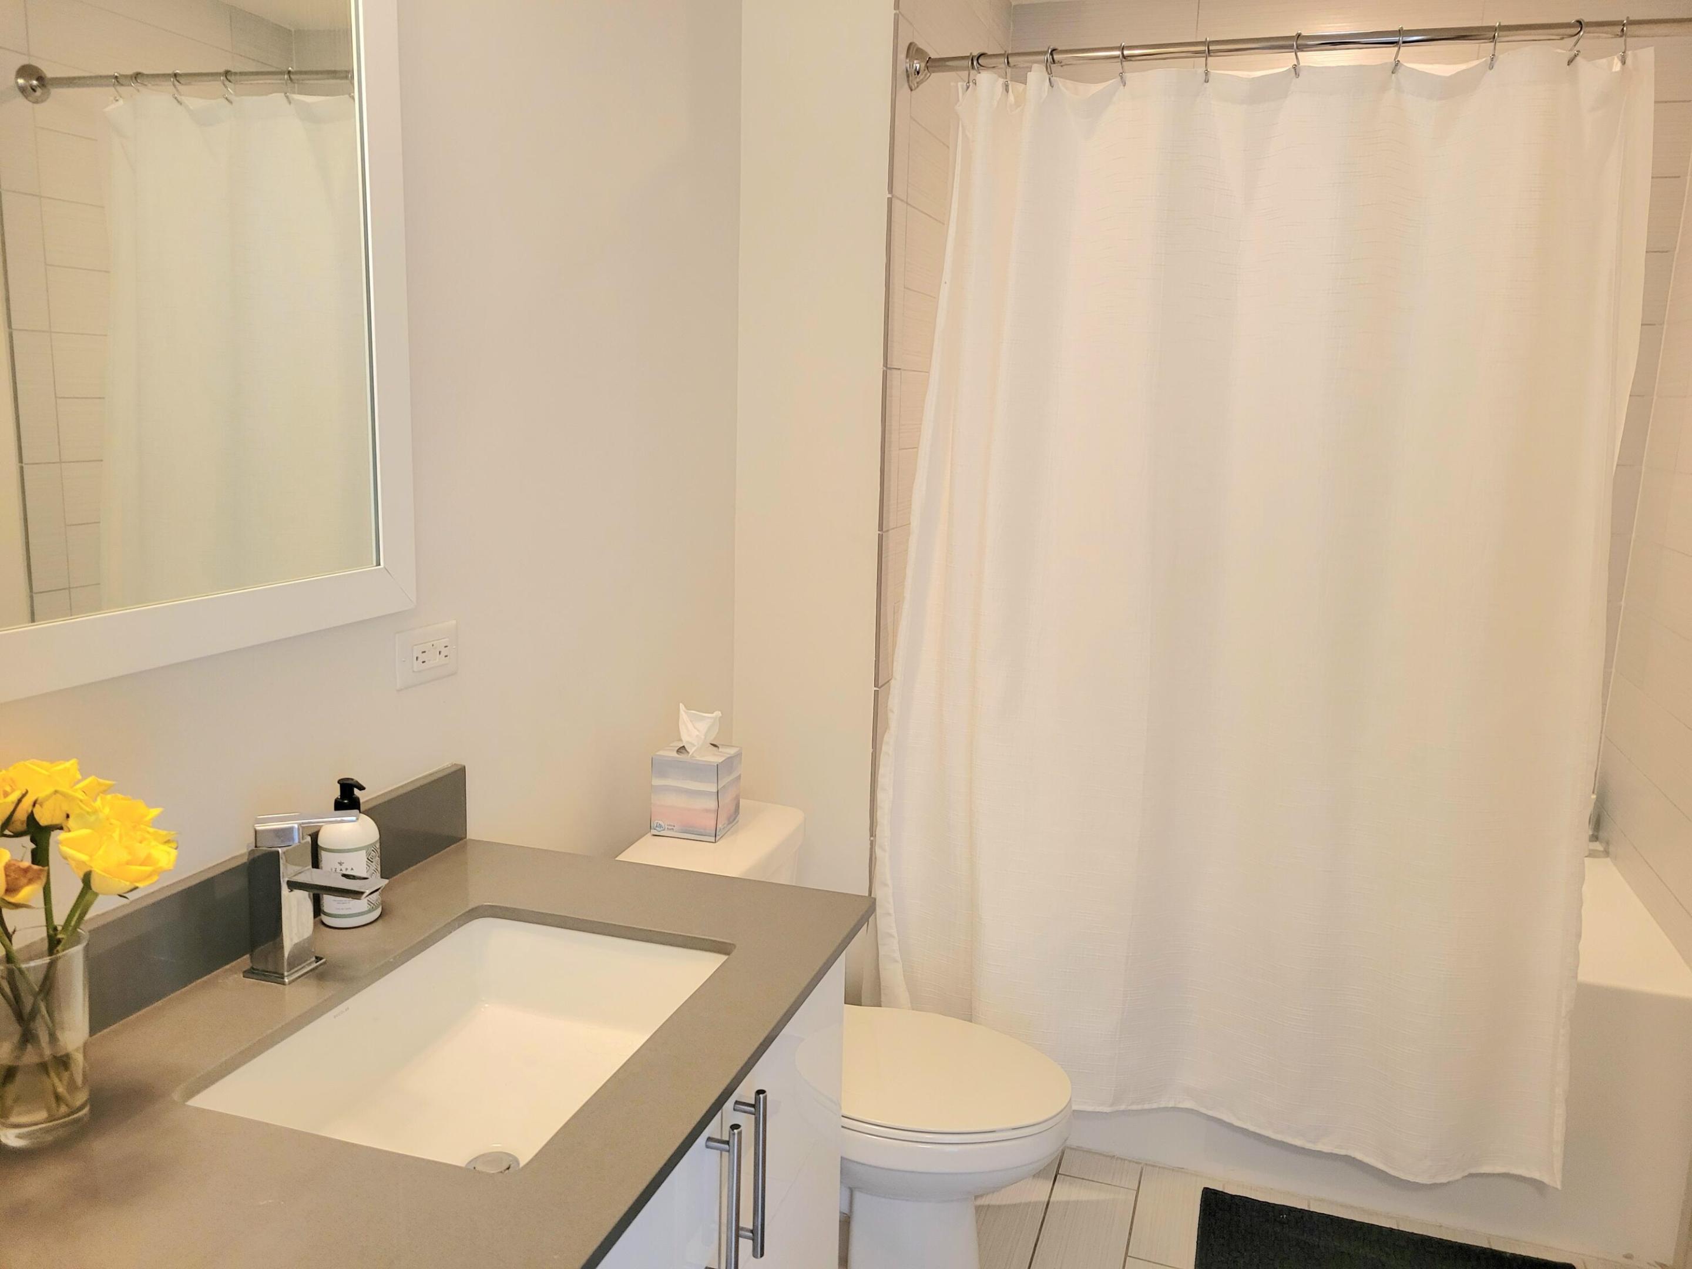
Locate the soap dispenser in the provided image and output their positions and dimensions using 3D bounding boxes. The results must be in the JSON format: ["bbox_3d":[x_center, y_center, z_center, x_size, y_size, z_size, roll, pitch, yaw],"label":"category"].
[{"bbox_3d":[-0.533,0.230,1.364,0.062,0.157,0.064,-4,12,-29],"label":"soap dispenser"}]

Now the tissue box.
[{"bbox_3d":[-0.257,0.271,2.205,0.116,0.137,0.118,4,11,15],"label":"tissue box"}]

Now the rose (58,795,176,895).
[{"bbox_3d":[-0.537,0.156,0.935,0.080,0.060,0.080,8,11,-29],"label":"rose"}]

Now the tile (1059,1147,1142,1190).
[{"bbox_3d":[0.503,1.060,2.509,0.150,0.010,0.094,5,11,17],"label":"tile"}]

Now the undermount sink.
[{"bbox_3d":[-0.331,0.445,1.194,0.340,0.158,0.465,5,11,17],"label":"undermount sink"}]

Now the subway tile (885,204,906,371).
[{"bbox_3d":[0.090,-0.640,2.337,0.010,0.300,0.101,5,11,17],"label":"subway tile"}]

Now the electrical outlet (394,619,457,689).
[{"bbox_3d":[-0.511,0.025,1.563,0.008,0.069,0.118,5,11,17],"label":"electrical outlet"}]

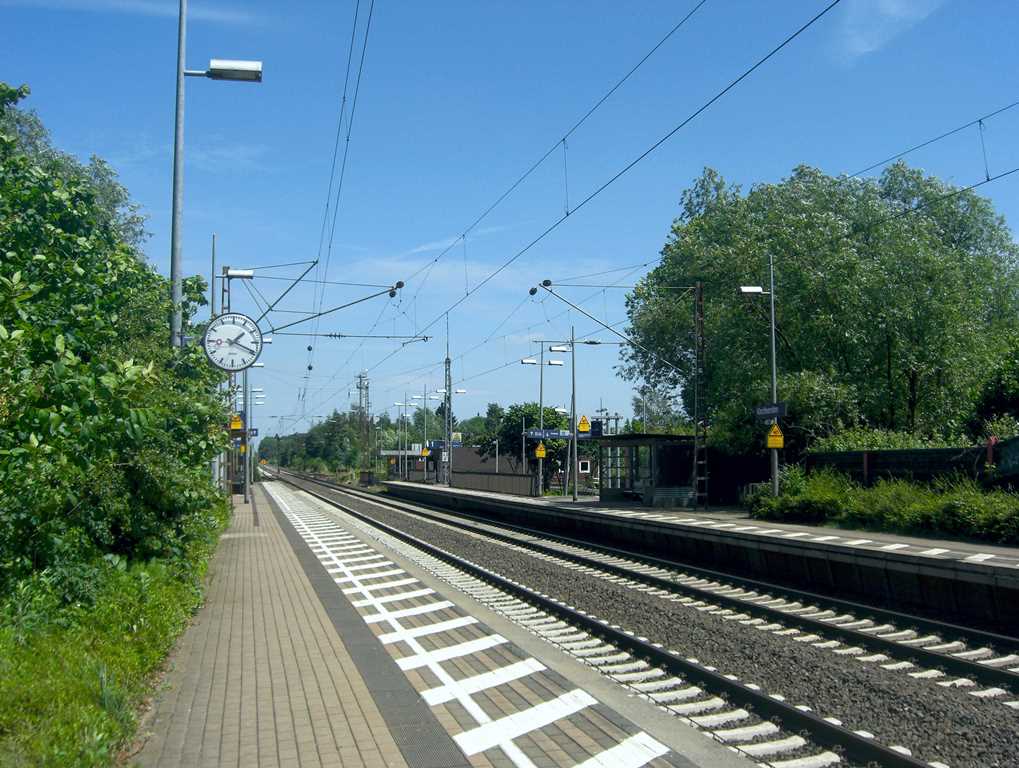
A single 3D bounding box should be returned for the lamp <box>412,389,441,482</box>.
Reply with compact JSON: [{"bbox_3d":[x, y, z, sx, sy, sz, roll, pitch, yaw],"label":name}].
[{"bbox_3d":[-6.371,3.876,85.500,2.100,7.200,0.350,1,-4,-13],"label":"lamp"}]

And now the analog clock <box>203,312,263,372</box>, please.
[{"bbox_3d":[-3.411,-0.511,13.800,0.735,0.735,0.180,1,-4,-13],"label":"analog clock"}]

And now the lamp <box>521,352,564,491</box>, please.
[{"bbox_3d":[1.595,1.790,54.500,2.050,7.100,0.350,1,-4,-13],"label":"lamp"}]

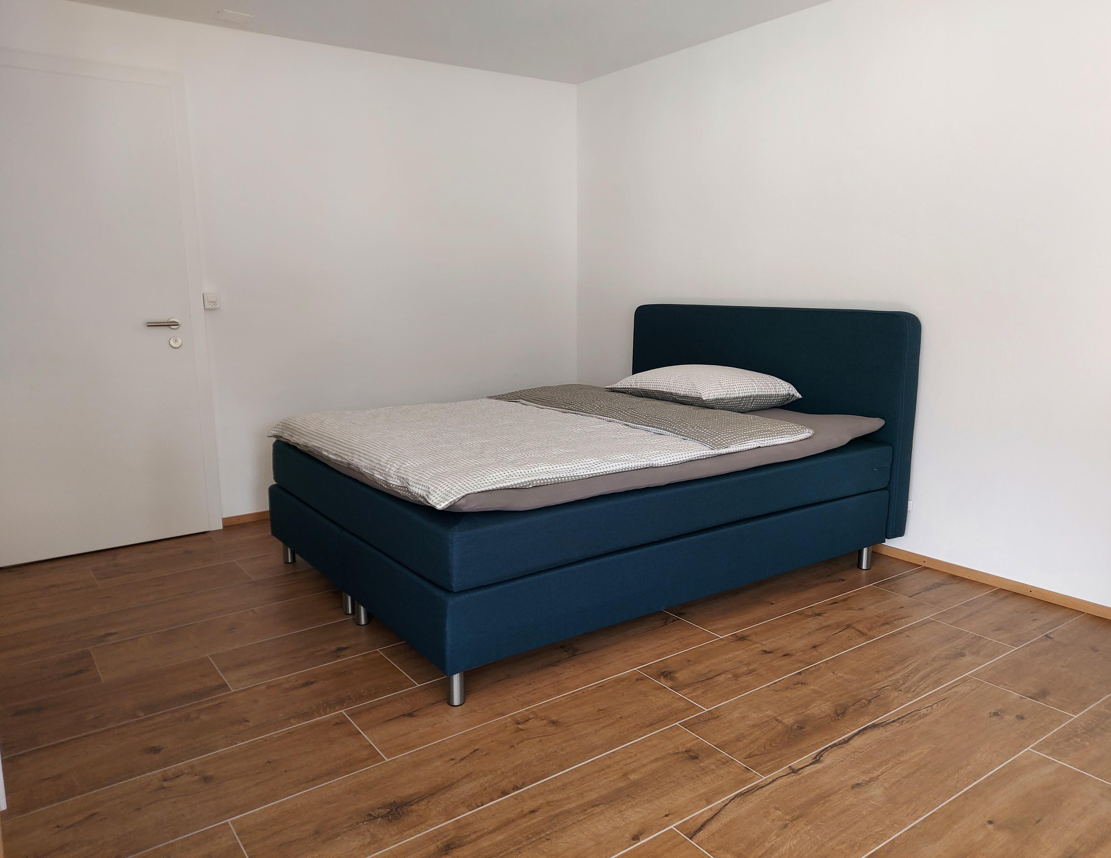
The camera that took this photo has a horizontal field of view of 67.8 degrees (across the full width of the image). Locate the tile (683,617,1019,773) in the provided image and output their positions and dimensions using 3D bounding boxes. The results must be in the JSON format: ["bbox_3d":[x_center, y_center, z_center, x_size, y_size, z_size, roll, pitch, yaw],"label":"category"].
[{"bbox_3d":[0.905,0.755,2.438,1.195,0.010,0.301,-8,12,-34],"label":"tile"}]

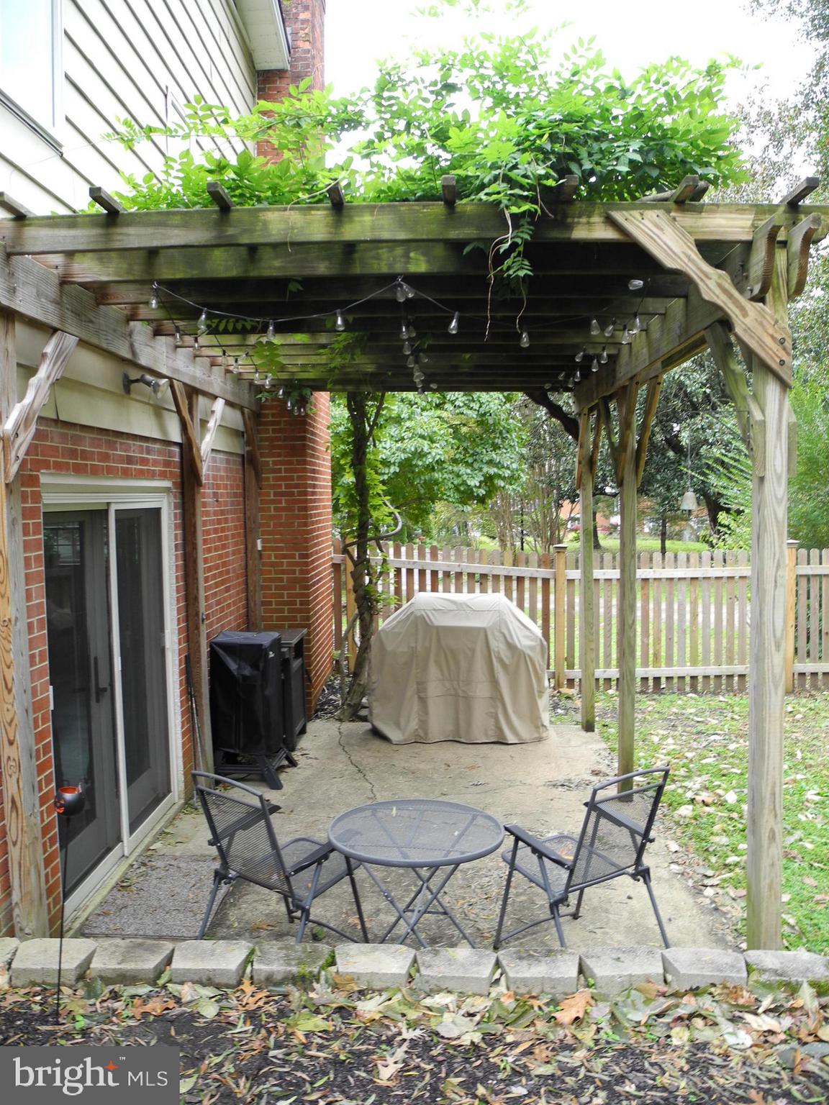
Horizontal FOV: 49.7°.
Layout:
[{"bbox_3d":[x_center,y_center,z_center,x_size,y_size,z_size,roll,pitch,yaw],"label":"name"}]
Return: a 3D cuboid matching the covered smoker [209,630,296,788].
[{"bbox_3d":[-1.179,1.115,6.469,0.500,1.040,0.500,-1,4,1],"label":"covered smoker"}]

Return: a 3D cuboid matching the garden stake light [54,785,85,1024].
[{"bbox_3d":[-1.145,1.172,2.948,0.100,0.820,0.100,6,4,24],"label":"garden stake light"}]

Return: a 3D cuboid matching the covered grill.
[{"bbox_3d":[0.373,0.955,7.573,1.480,1.180,0.660,-1,4,1],"label":"covered grill"}]

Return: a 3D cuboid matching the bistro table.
[{"bbox_3d":[0.013,1.454,3.635,0.710,0.680,0.710,-1,4,1],"label":"bistro table"}]

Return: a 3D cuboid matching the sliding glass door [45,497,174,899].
[{"bbox_3d":[-1.655,0.652,4.917,0.120,1.970,1.880,-1,4,1],"label":"sliding glass door"}]

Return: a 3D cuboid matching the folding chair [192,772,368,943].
[{"bbox_3d":[-0.576,1.346,3.857,0.560,0.885,0.610,2,5,39],"label":"folding chair"}]

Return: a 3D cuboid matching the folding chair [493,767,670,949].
[{"bbox_3d":[0.725,1.327,3.857,0.560,0.885,0.610,-3,5,-34],"label":"folding chair"}]

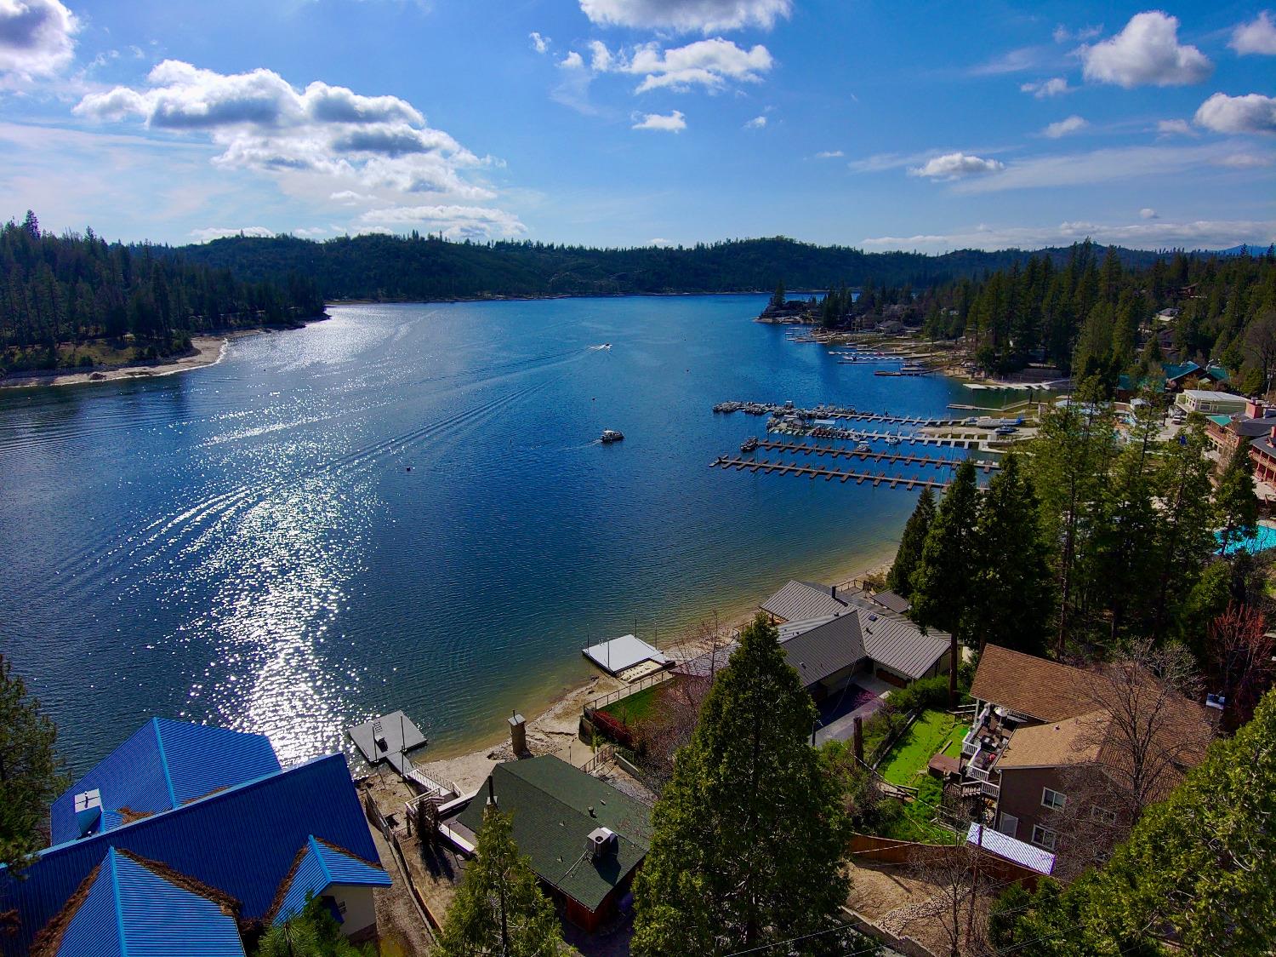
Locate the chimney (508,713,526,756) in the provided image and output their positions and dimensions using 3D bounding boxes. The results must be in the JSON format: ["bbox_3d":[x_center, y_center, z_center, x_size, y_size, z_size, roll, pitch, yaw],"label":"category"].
[{"bbox_3d":[-9.869,21.178,64.486,1.150,4.090,1.150,11,19,38],"label":"chimney"}]

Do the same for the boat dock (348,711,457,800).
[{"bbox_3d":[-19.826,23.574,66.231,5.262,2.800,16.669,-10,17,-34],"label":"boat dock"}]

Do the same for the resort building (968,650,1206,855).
[{"bbox_3d":[30.054,17.789,52.201,15.000,7.500,18.300,9,18,34],"label":"resort building"}]

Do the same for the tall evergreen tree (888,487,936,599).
[{"bbox_3d":[32.107,7.901,87.973,6.200,14.270,6.200,-1,15,0],"label":"tall evergreen tree"}]

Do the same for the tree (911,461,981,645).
[{"bbox_3d":[25.114,8.652,61.766,6.000,20.880,6.000,-1,15,0],"label":"tree"}]

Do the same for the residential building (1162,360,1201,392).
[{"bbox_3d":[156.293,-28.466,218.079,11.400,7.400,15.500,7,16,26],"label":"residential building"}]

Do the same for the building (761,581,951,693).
[{"bbox_3d":[17.435,15.310,72.287,18.400,5.700,19.200,-12,18,-37],"label":"building"}]

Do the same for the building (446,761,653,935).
[{"bbox_3d":[-4.510,23.231,50.764,13.300,4.700,9.000,11,19,38],"label":"building"}]

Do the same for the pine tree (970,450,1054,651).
[{"bbox_3d":[29.971,7.892,62.661,7.600,20.160,7.600,-1,15,0],"label":"pine tree"}]

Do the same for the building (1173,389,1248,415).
[{"bbox_3d":[134.990,-17.552,182.110,11.300,6.700,11.300,4,15,17],"label":"building"}]

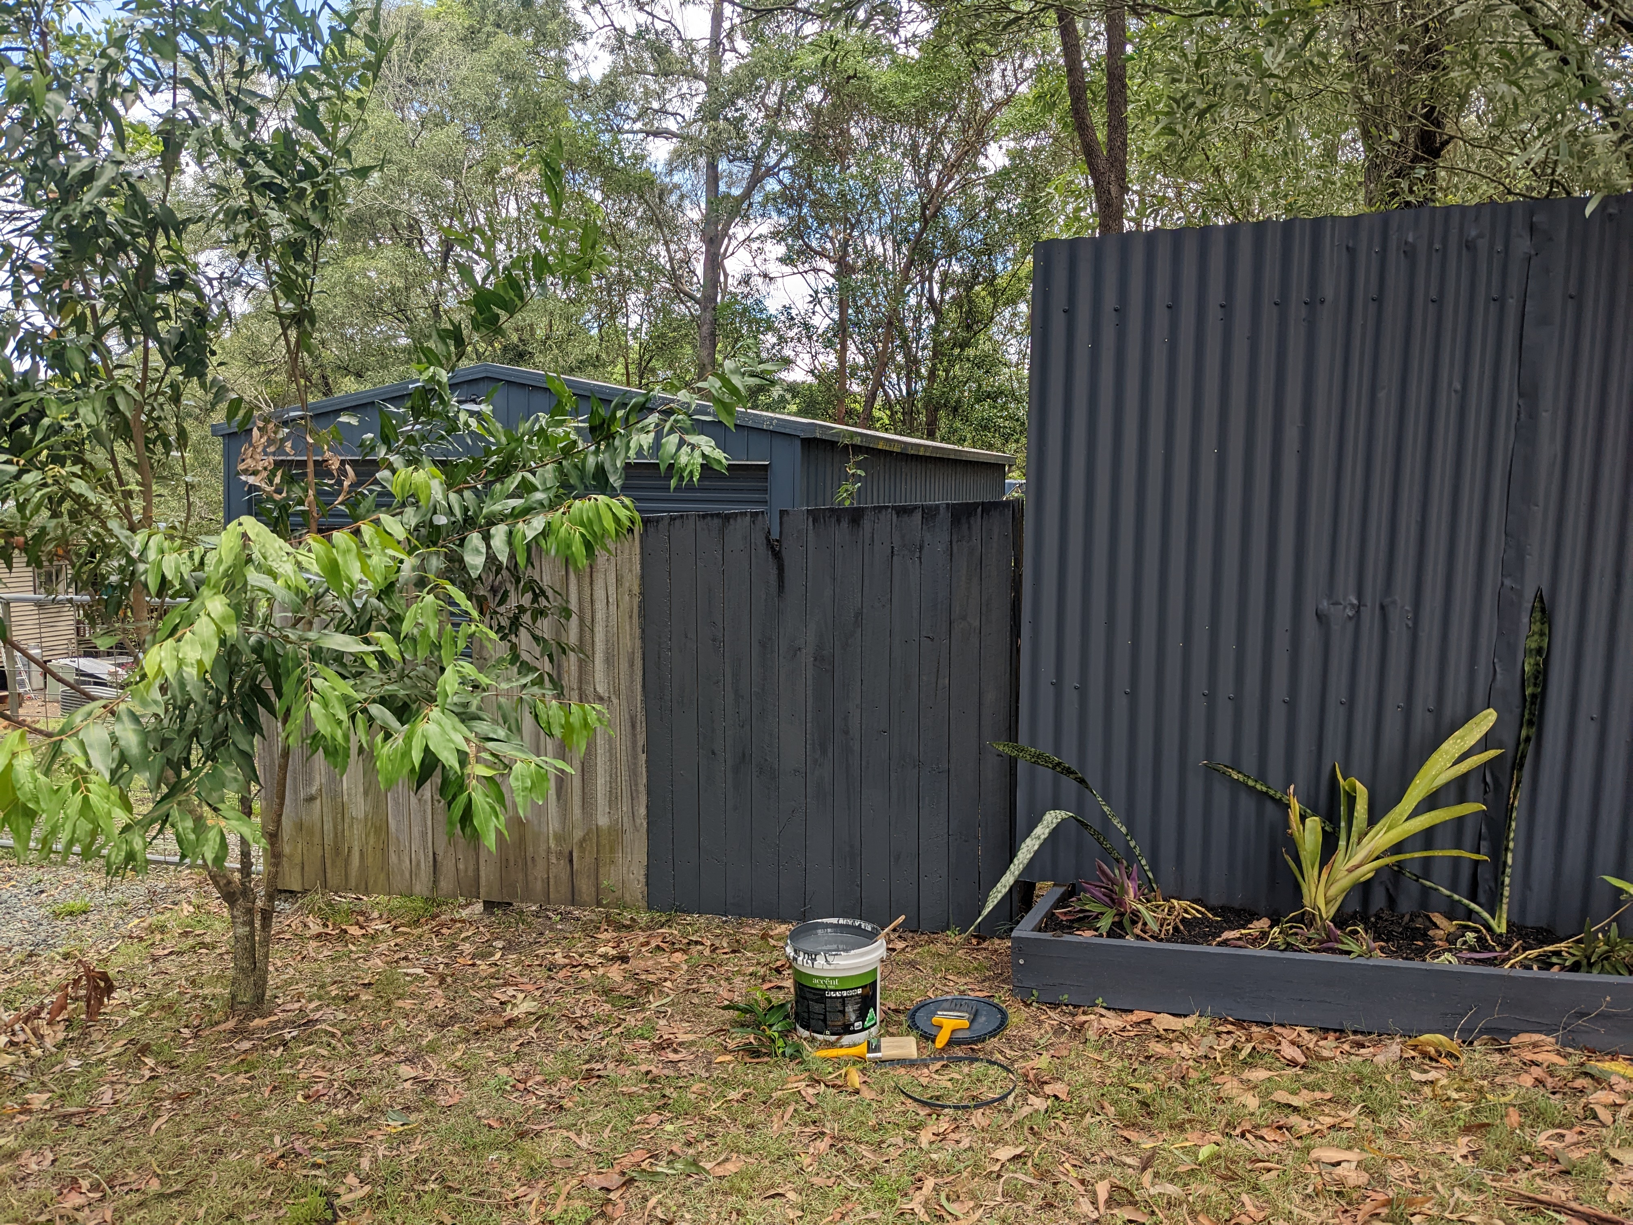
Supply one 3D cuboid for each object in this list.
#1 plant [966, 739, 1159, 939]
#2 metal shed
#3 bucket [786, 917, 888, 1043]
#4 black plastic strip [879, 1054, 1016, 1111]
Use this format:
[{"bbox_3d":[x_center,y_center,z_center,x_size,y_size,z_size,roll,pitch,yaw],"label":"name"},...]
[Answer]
[{"bbox_3d":[0.721,0.650,3.700,0.500,0.500,0.260,3,6,19],"label":"plant"},{"bbox_3d":[-1.397,-0.930,14.785,5.860,3.073,8.500,3,6,19],"label":"metal shed"},{"bbox_3d":[0.057,0.995,3.414,0.267,0.262,0.267,-1,6,3],"label":"bucket"},{"bbox_3d":[0.320,1.135,3.088,0.308,0.014,0.238,-4,7,0],"label":"black plastic strip"}]

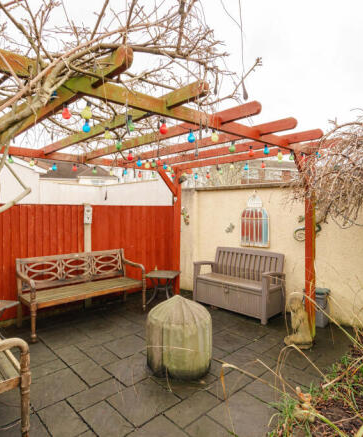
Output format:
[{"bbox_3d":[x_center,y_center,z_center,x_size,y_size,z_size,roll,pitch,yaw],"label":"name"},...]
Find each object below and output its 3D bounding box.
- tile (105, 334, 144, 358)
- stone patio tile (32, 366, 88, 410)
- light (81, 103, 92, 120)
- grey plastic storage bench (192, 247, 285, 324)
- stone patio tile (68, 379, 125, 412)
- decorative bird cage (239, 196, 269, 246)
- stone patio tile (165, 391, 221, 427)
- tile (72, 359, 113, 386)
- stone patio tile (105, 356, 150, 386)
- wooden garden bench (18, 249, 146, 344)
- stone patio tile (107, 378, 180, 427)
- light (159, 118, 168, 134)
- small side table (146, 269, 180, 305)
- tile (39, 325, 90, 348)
[{"bbox_3d":[-0.569,1.423,3.201,0.440,0.035,0.410,-1,1,-43],"label":"tile"},{"bbox_3d":[-1.069,1.433,2.450,0.435,0.035,0.465,-1,1,-43],"label":"stone patio tile"},{"bbox_3d":[-0.511,-0.579,1.570,0.059,0.098,0.059,0,1,0],"label":"light"},{"bbox_3d":[0.854,0.950,4.449,0.570,0.875,1.330,-1,1,-43],"label":"grey plastic storage bench"},{"bbox_3d":[-0.711,1.512,2.478,0.457,0.040,0.225,0,1,-44],"label":"stone patio tile"},{"bbox_3d":[1.266,0.031,4.995,0.070,0.910,0.565,0,1,-44],"label":"decorative bird cage"},{"bbox_3d":[0.105,1.518,2.309,0.457,0.040,0.225,0,1,-44],"label":"stone patio tile"},{"bbox_3d":[-0.821,1.430,2.674,0.235,0.035,0.450,-1,1,-43],"label":"tile"},{"bbox_3d":[-0.463,1.507,2.895,0.457,0.040,0.457,0,1,-44],"label":"stone patio tile"},{"bbox_3d":[-1.309,0.956,4.050,1.590,0.875,0.610,-1,1,-43],"label":"wooden garden bench"},{"bbox_3d":[-0.306,1.515,2.400,0.457,0.040,0.457,0,1,-44],"label":"stone patio tile"},{"bbox_3d":[-0.132,-0.684,2.173,0.058,0.113,0.058,0,1,0],"label":"light"},{"bbox_3d":[-0.297,1.153,4.794,0.470,0.460,0.470,0,1,12],"label":"small side table"},{"bbox_3d":[-1.435,1.493,3.583,0.457,0.040,0.457,0,1,-44],"label":"tile"}]

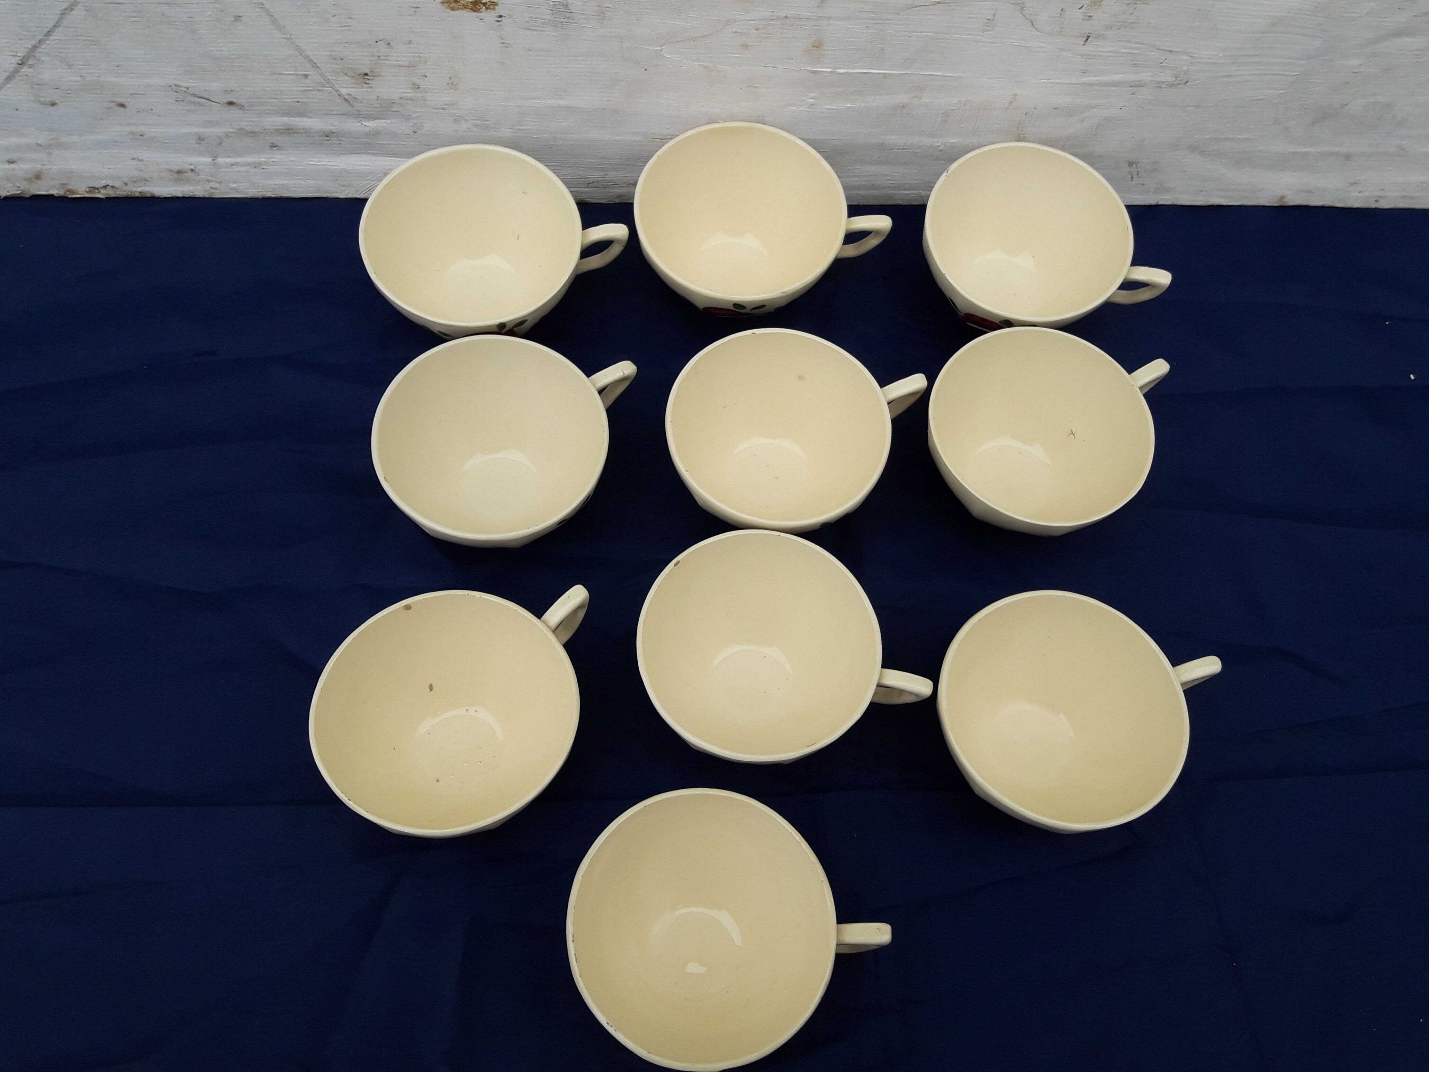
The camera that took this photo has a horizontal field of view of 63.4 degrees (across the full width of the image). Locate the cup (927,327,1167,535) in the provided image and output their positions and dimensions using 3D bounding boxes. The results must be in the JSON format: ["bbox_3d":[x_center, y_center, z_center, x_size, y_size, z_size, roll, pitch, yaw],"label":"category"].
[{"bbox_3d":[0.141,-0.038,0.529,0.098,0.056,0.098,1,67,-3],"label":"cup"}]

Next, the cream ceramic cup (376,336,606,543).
[{"bbox_3d":[-0.088,-0.039,0.525,0.122,0.054,0.100,-32,73,-14],"label":"cream ceramic cup"}]

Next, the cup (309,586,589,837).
[{"bbox_3d":[-0.097,0.070,0.473,0.099,0.062,0.120,42,71,13],"label":"cup"}]

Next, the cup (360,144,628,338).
[{"bbox_3d":[-0.102,-0.128,0.555,0.121,0.062,0.100,-8,68,-7],"label":"cup"}]

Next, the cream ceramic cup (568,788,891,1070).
[{"bbox_3d":[0.005,0.154,0.453,0.122,0.054,0.100,4,68,-1],"label":"cream ceramic cup"}]

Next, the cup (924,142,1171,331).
[{"bbox_3d":[0.157,-0.129,0.571,0.120,0.062,0.099,14,67,3],"label":"cup"}]

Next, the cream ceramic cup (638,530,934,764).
[{"bbox_3d":[0.028,0.056,0.496,0.122,0.054,0.100,12,68,2],"label":"cream ceramic cup"}]

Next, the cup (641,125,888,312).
[{"bbox_3d":[0.022,-0.144,0.570,0.122,0.054,0.100,0,68,-3],"label":"cup"}]

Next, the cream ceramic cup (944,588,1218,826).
[{"bbox_3d":[0.151,0.076,0.493,0.122,0.054,0.100,-15,70,-8],"label":"cream ceramic cup"}]

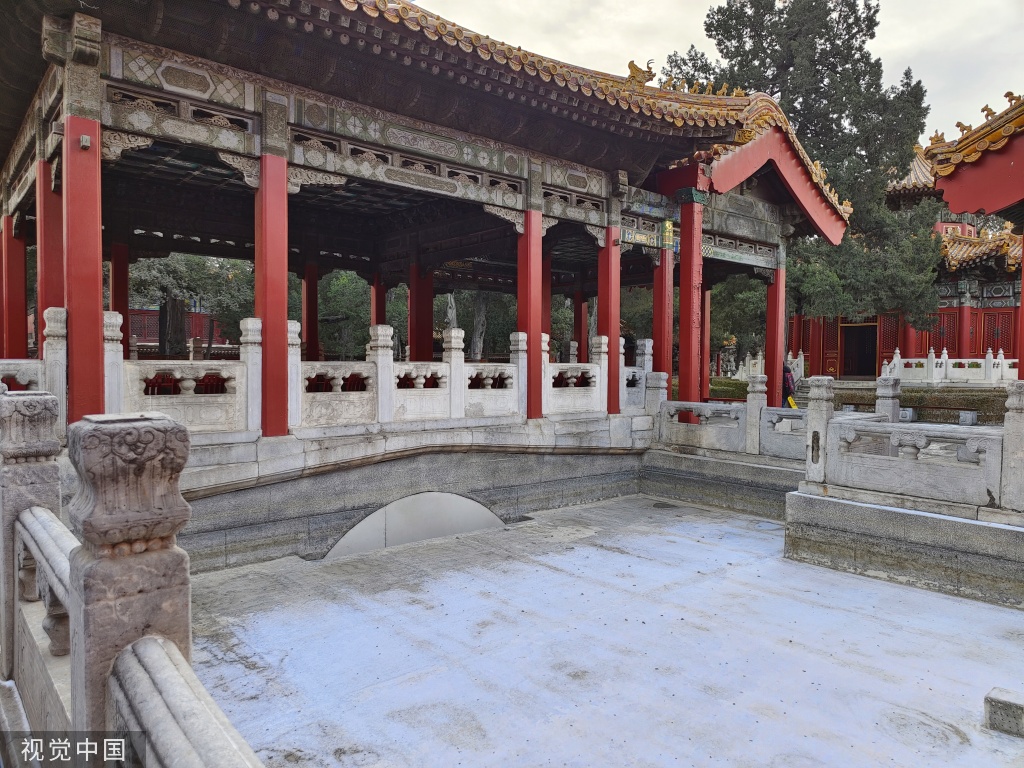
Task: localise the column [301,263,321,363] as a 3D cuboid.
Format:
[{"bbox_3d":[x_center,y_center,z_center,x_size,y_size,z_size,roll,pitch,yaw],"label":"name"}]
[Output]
[{"bbox_3d":[-4.991,-1.313,16.842,0.290,3.263,0.290,-1,2,-41],"label":"column"}]

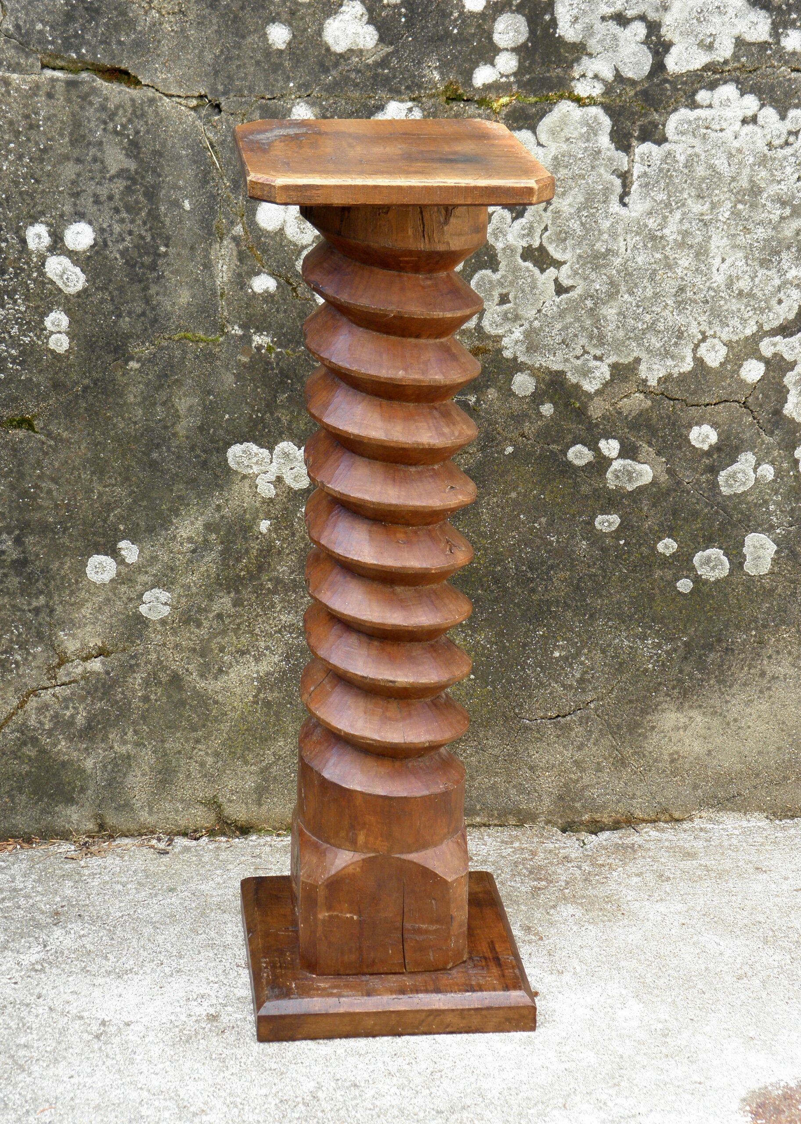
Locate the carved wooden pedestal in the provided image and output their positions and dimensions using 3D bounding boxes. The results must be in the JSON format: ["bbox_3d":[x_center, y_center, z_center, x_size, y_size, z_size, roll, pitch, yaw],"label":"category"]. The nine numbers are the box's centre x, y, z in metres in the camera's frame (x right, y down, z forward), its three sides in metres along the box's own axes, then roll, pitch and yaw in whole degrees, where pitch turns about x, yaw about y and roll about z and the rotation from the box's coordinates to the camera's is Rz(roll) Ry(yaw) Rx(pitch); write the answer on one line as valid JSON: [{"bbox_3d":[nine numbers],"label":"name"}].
[{"bbox_3d":[-0.015,0.026,2.541,0.328,1.000,0.355,-1,21,-7],"label":"carved wooden pedestal"}]

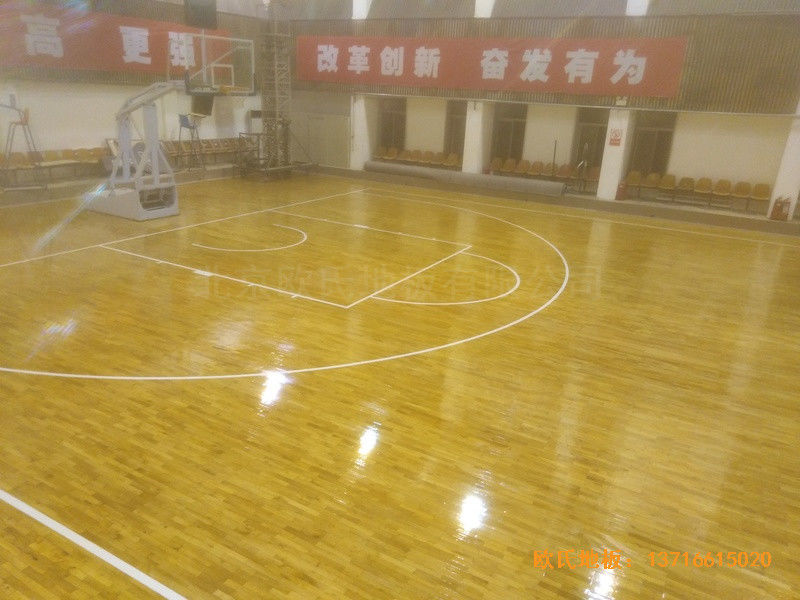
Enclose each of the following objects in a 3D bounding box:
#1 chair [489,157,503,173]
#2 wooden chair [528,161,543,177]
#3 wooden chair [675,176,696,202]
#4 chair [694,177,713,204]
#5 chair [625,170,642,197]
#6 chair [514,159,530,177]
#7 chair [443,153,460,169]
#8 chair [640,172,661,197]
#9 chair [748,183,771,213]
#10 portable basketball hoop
[{"bbox_3d":[3.372,-4.526,20.218,0.450,0.800,0.520,13,22,26],"label":"chair"},{"bbox_3d":[4.612,-4.244,19.598,0.450,0.800,0.520,13,22,26],"label":"wooden chair"},{"bbox_3d":[9.294,-3.563,18.785,0.460,0.800,0.530,14,23,30],"label":"wooden chair"},{"bbox_3d":[9.722,-3.453,18.530,0.460,0.800,0.530,14,23,30],"label":"chair"},{"bbox_3d":[7.924,-3.914,19.599,0.460,0.800,0.530,14,23,30],"label":"chair"},{"bbox_3d":[4.561,-4.777,21.596,0.460,0.800,0.530,14,23,30],"label":"chair"},{"bbox_3d":[1.913,-4.858,20.947,0.450,0.800,0.520,13,22,26],"label":"chair"},{"bbox_3d":[8.403,-3.792,19.314,0.460,0.800,0.530,14,23,30],"label":"chair"},{"bbox_3d":[10.410,-2.925,16.699,0.450,0.800,0.520,13,22,26],"label":"chair"},{"bbox_3d":[-5.474,-3.777,13.145,5.300,3.950,1.800,13,22,26],"label":"portable basketball hoop"}]

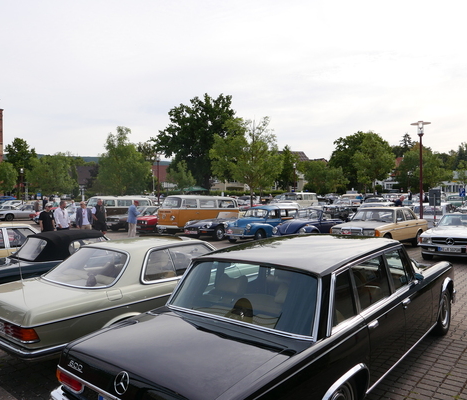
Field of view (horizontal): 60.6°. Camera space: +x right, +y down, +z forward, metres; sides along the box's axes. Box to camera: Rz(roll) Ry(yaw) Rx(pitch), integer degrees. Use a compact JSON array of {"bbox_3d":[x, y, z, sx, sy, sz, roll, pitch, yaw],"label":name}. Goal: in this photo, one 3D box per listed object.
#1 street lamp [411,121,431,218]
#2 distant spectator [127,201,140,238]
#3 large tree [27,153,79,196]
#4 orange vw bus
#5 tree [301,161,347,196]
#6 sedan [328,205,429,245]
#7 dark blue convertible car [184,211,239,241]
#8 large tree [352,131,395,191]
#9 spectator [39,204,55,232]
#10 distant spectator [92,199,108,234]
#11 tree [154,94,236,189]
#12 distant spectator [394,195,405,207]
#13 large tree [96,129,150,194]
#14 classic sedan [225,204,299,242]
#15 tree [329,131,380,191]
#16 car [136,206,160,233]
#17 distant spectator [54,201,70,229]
[{"bbox_3d":[8.768,-1.006,18.669,0.920,5.350,0.920,-1,1,0],"label":"street lamp"},{"bbox_3d":[-4.322,0.898,17.200,0.420,1.750,0.520,0,0,-22],"label":"distant spectator"},{"bbox_3d":[-19.068,-1.567,41.962,5.100,6.600,5.100,-1,1,0],"label":"large tree"},{"bbox_3d":[-1.702,0.800,20.739,1.740,1.940,4.500,0,1,38],"label":"orange vw bus"},{"bbox_3d":[12.756,-1.933,56.000,6.600,7.210,6.600,0,0,0],"label":"tree"},{"bbox_3d":[5.498,0.999,14.859,1.786,1.440,4.700,0,0,42],"label":"sedan"},{"bbox_3d":[-0.263,1.146,19.081,1.680,1.210,4.550,0,0,41],"label":"dark blue convertible car"},{"bbox_3d":[15.882,-3.003,45.000,5.300,9.310,5.300,0,0,0],"label":"large tree"},{"bbox_3d":[-6.506,1.008,13.900,0.550,1.800,0.340,-1,1,-27],"label":"spectator"},{"bbox_3d":[-5.305,0.920,15.889,0.600,1.840,0.420,-1,1,-20],"label":"distant spectator"},{"bbox_3d":[-5.992,-7.815,63.000,12.930,17.640,12.930,-1,1,-5],"label":"tree"},{"bbox_3d":[7.784,0.673,18.700,0.500,1.700,0.550,0,1,30],"label":"distant spectator"},{"bbox_3d":[-10.558,-2.711,38.000,5.330,8.560,5.330,-1,1,-16],"label":"large tree"},{"bbox_3d":[1.361,1.008,16.941,1.550,1.540,3.790,0,1,39],"label":"classic sedan"},{"bbox_3d":[20.486,-5.485,66.000,9.580,11.830,9.580,-1,1,17],"label":"tree"},{"bbox_3d":[-3.844,1.077,22.600,1.660,1.390,4.250,0,0,39],"label":"car"},{"bbox_3d":[-6.563,0.904,15.300,0.520,1.760,0.340,0,0,-37],"label":"distant spectator"}]

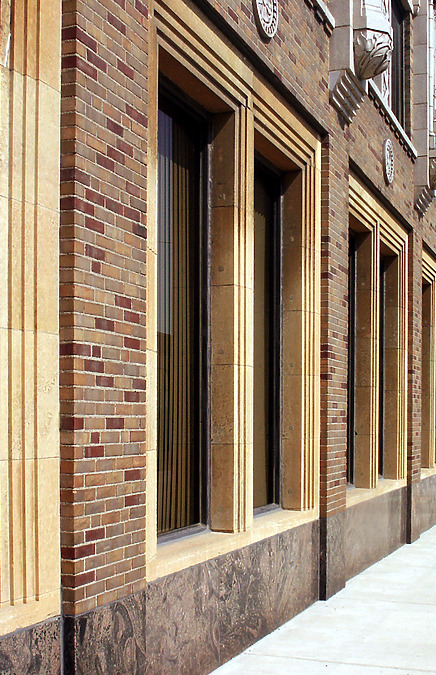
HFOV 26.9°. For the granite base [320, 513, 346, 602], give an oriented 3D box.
[{"bbox_3d":[1.101,2.092,8.794,0.100,0.760,0.765,-2,-5,22],"label":"granite base"}]

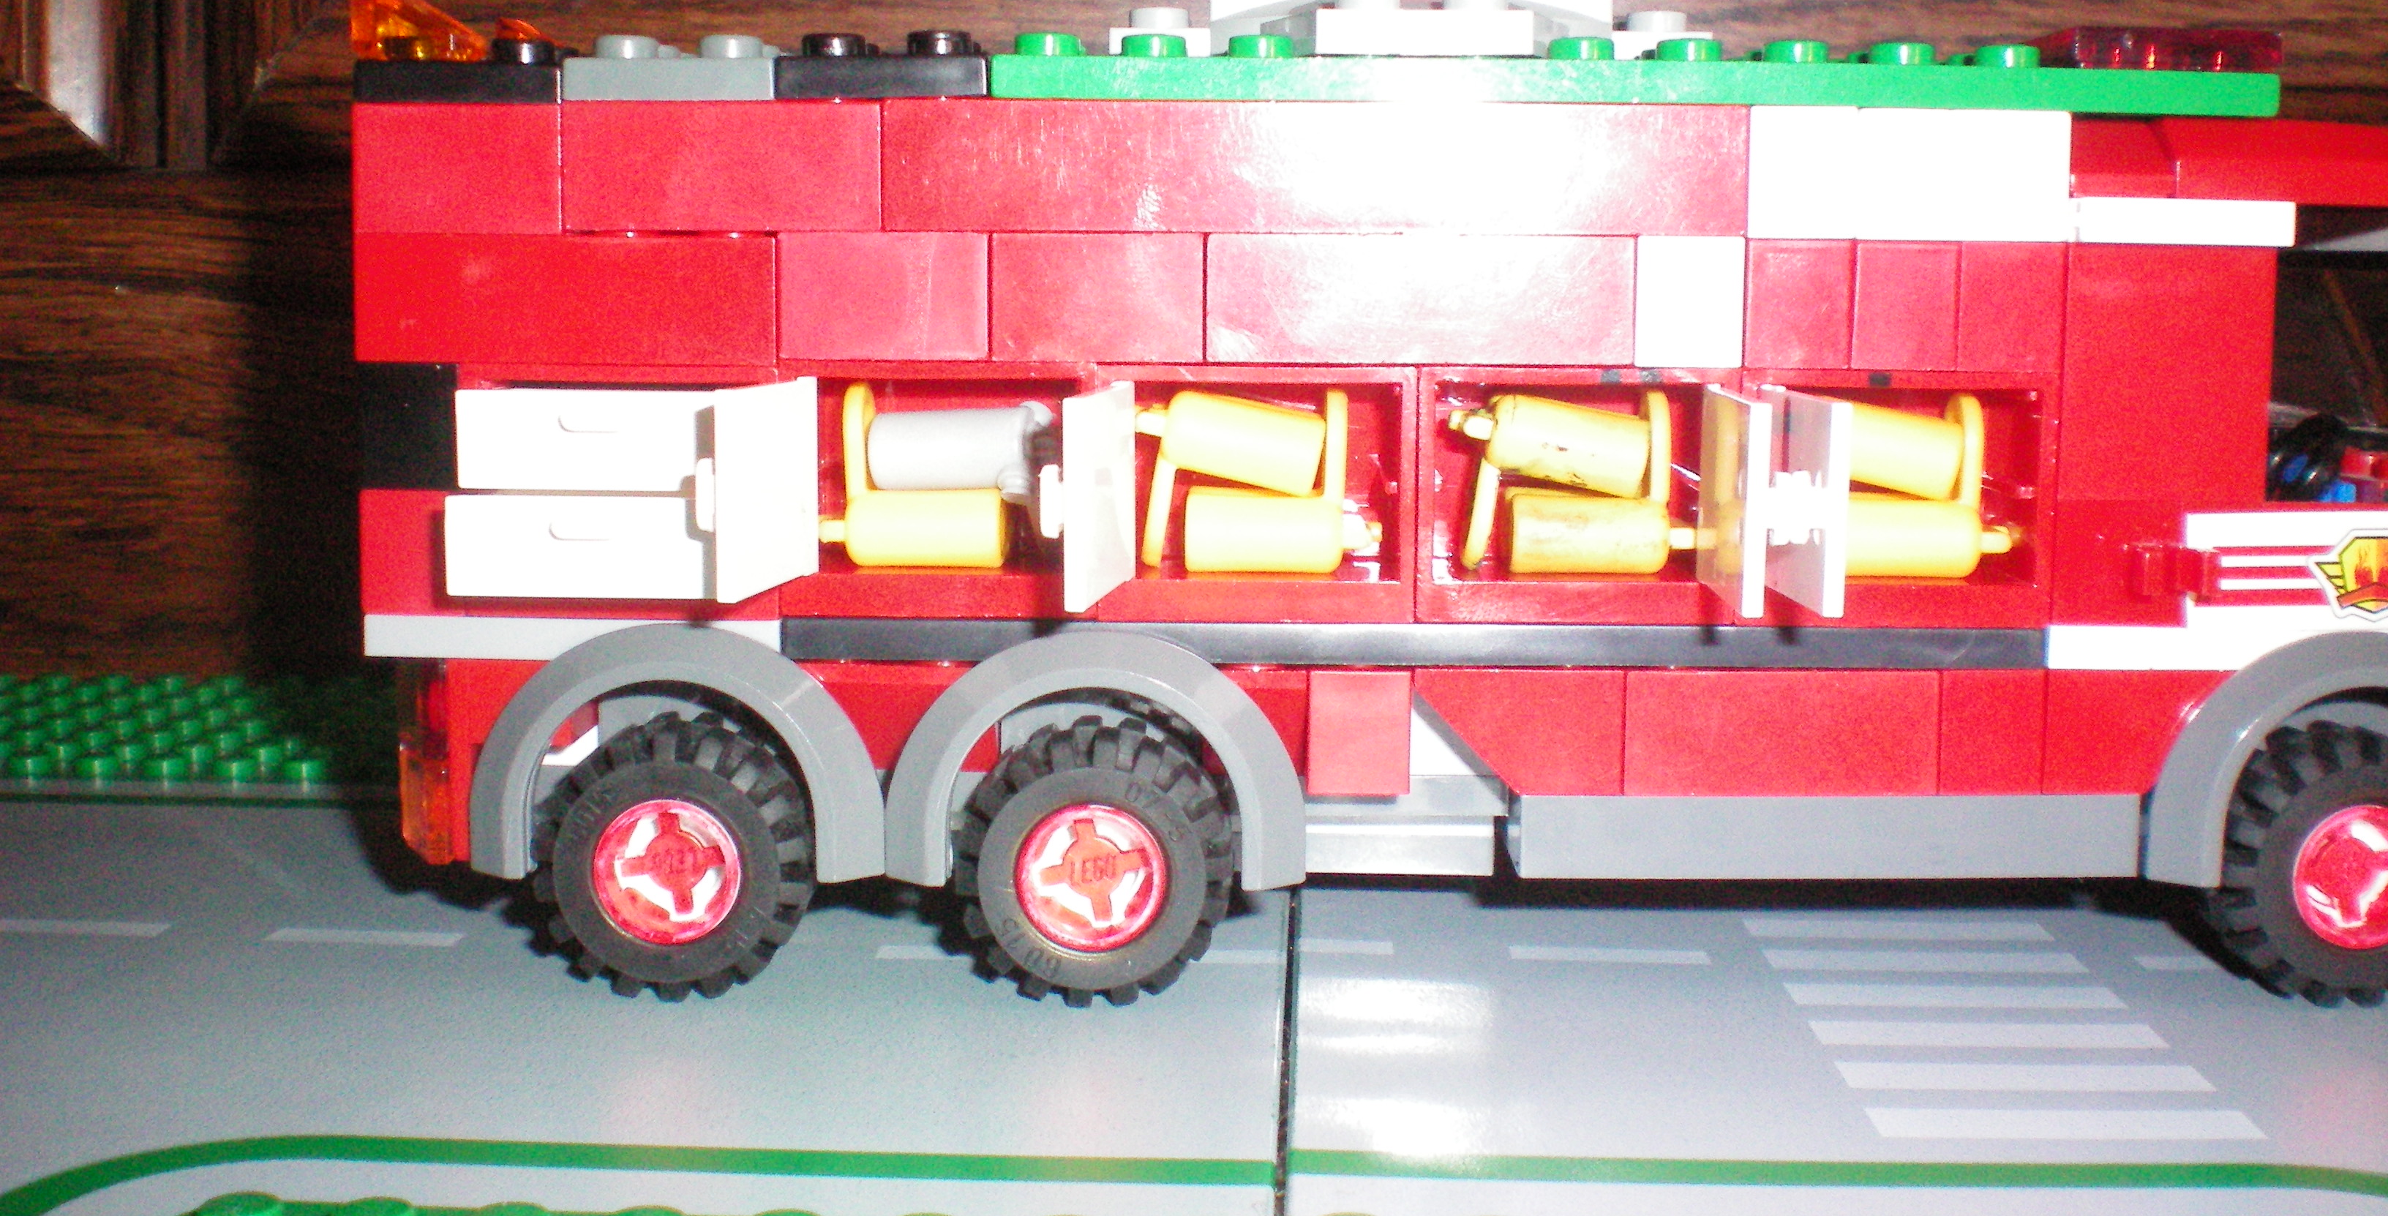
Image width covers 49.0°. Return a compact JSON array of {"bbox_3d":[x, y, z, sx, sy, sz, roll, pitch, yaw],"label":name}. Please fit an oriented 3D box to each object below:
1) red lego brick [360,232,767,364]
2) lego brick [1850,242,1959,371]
[{"bbox_3d":[-0.047,-0.024,0.200,0.032,0.010,0.008,0,7,1],"label":"red lego brick"},{"bbox_3d":[0.053,-0.023,0.198,0.008,0.010,0.008,0,7,1],"label":"lego brick"}]

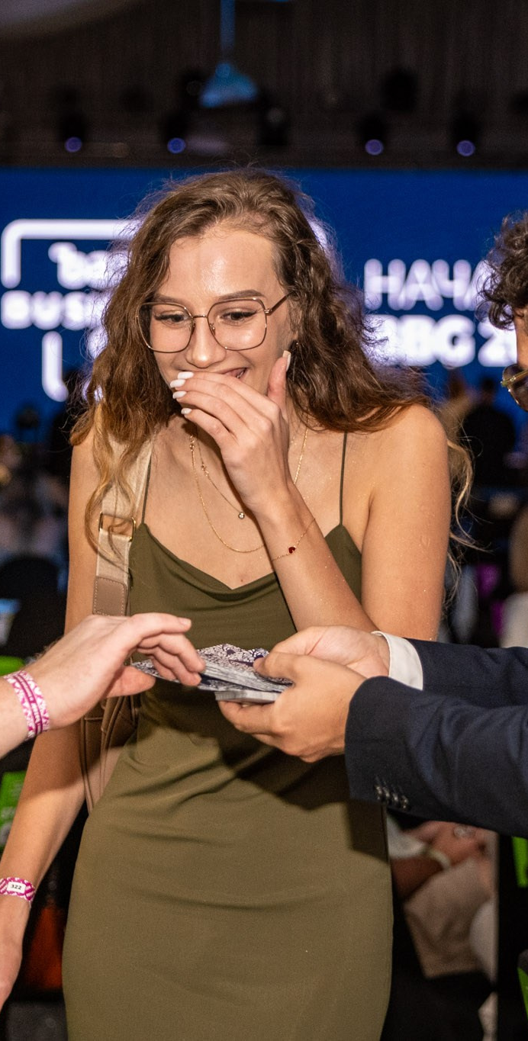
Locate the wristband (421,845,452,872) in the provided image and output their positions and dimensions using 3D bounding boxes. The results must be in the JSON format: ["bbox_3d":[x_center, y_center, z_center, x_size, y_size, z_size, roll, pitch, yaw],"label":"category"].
[{"bbox_3d":[0.319,0.625,6.250,0.018,0.062,0.053,-42,0,-17],"label":"wristband"}]

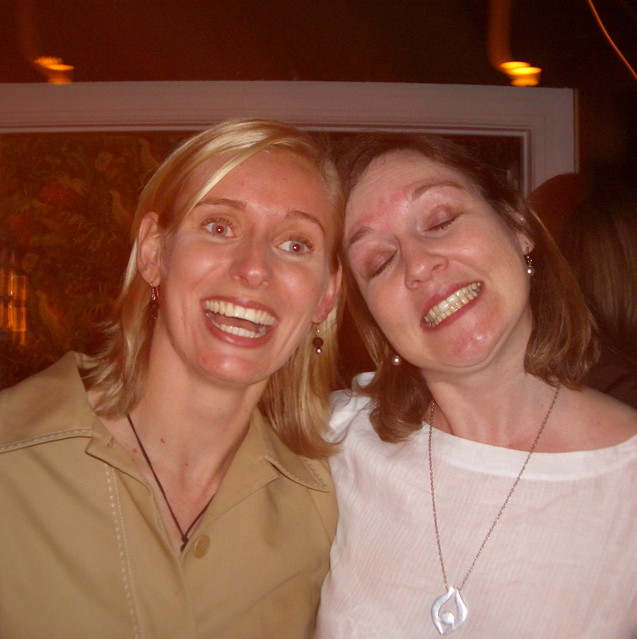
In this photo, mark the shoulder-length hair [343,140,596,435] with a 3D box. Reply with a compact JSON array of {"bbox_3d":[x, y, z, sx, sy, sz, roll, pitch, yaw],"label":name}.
[{"bbox_3d":[0.114,-0.034,0.760,0.212,0.280,0.210,-26,-5,20],"label":"shoulder-length hair"}]

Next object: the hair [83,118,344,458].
[{"bbox_3d":[-0.074,-0.035,0.755,0.230,0.285,0.215,12,2,-12],"label":"hair"}]

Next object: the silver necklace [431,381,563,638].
[{"bbox_3d":[0.153,0.149,0.765,0.130,0.235,0.130,-3,-4,19],"label":"silver necklace"}]

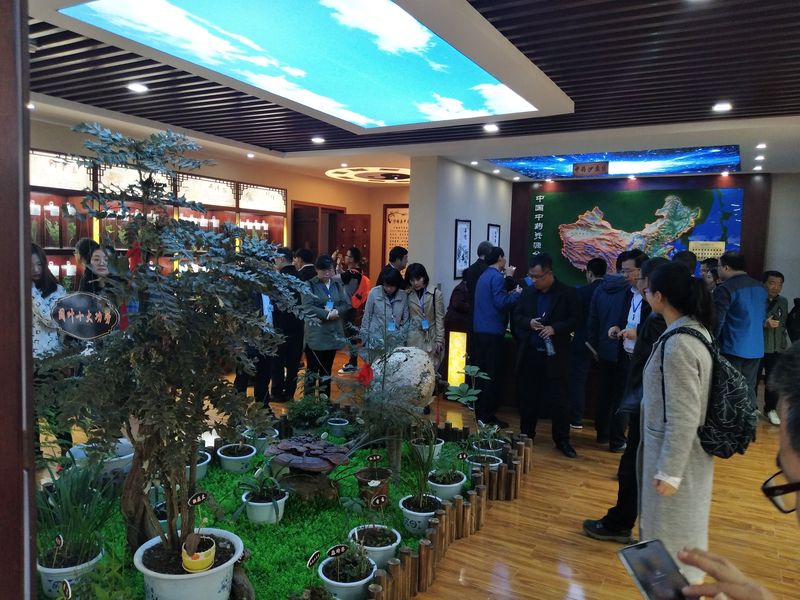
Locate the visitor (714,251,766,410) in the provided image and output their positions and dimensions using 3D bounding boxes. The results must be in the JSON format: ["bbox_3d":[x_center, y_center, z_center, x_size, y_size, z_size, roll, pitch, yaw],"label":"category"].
[{"bbox_3d":[3.126,0.443,5.500,0.520,1.750,0.360,-1,5,-30],"label":"visitor"}]

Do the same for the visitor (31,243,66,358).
[{"bbox_3d":[-2.670,0.383,4.500,0.470,1.621,0.340,4,5,27],"label":"visitor"}]

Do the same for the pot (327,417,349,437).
[{"bbox_3d":[-0.556,1.170,5.448,0.188,0.130,0.188,2,4,0],"label":"pot"}]

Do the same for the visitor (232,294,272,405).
[{"bbox_3d":[-1.489,0.258,6.150,0.360,1.680,0.470,6,6,41],"label":"visitor"}]

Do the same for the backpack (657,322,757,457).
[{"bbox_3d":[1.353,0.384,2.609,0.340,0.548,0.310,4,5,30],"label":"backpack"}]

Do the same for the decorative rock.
[{"bbox_3d":[0.037,0.638,4.950,0.540,0.500,0.460,2,5,0],"label":"decorative rock"}]

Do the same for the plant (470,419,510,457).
[{"bbox_3d":[0.713,1.132,4.754,0.290,0.370,0.290,4,5,30],"label":"plant"}]

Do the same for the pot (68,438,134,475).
[{"bbox_3d":[-1.929,1.113,3.897,0.466,0.280,0.466,2,5,0],"label":"pot"}]

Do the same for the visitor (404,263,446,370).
[{"bbox_3d":[0.238,0.411,5.850,0.460,1.550,0.320,3,5,6],"label":"visitor"}]

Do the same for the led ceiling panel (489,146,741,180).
[{"bbox_3d":[2.650,-1.667,7.357,2.649,0.070,1.918,4,5,30],"label":"led ceiling panel"}]

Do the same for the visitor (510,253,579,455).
[{"bbox_3d":[1.298,0.450,5.273,0.550,1.706,0.380,3,5,22],"label":"visitor"}]

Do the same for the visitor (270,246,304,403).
[{"bbox_3d":[-1.190,0.274,6.300,0.330,1.644,0.470,6,6,41],"label":"visitor"}]

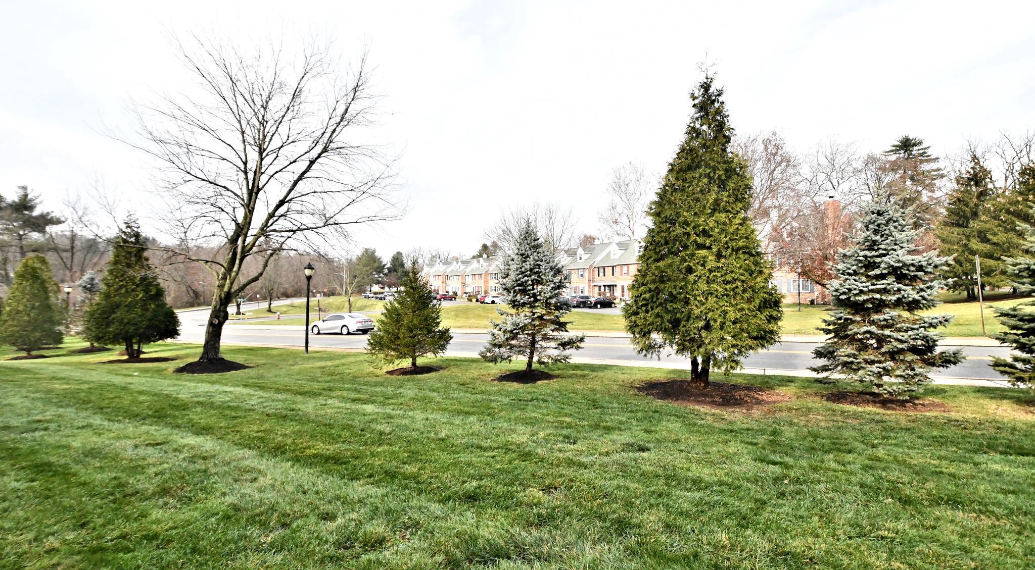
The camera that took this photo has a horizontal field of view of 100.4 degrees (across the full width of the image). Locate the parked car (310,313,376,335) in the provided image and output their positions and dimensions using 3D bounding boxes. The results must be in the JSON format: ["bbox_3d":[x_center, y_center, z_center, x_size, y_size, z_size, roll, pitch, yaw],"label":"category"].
[{"bbox_3d":[-12.550,2.770,30.720,4.880,1.450,1.840,-2,-1,26],"label":"parked car"}]

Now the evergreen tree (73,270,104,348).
[{"bbox_3d":[-22.062,1.255,22.300,2.400,3.950,2.400,0,-1,-44],"label":"evergreen tree"}]

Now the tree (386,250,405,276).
[{"bbox_3d":[-41.080,-4.580,148.000,7.500,14.000,7.500,0,-1,0],"label":"tree"}]

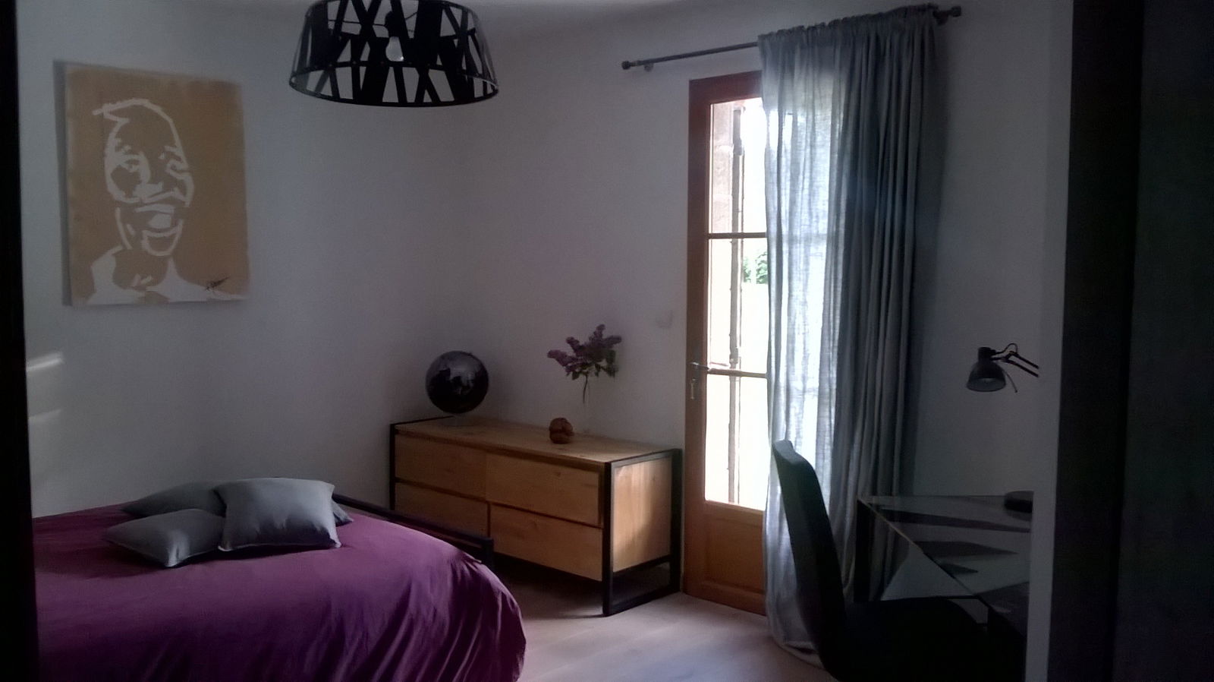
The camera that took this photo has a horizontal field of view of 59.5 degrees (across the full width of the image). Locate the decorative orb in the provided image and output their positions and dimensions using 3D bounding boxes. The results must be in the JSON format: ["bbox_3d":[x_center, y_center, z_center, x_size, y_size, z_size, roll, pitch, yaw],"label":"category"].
[{"bbox_3d":[-0.736,0.203,5.214,0.305,0.310,0.305,0,4,0],"label":"decorative orb"}]

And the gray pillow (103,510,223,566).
[{"bbox_3d":[-1.366,0.638,3.558,0.410,0.130,0.410,4,6,42],"label":"gray pillow"}]

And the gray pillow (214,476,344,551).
[{"bbox_3d":[-1.110,0.585,3.600,0.400,0.140,0.380,-1,28,-18],"label":"gray pillow"}]

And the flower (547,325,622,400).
[{"bbox_3d":[-0.098,0.093,4.646,0.316,0.328,0.270,4,6,42],"label":"flower"}]

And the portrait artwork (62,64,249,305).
[{"bbox_3d":[-1.788,-0.603,4.250,0.030,0.896,0.719,4,6,42],"label":"portrait artwork"}]

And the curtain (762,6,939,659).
[{"bbox_3d":[0.825,-0.006,3.826,0.669,2.270,0.200,4,6,42],"label":"curtain"}]

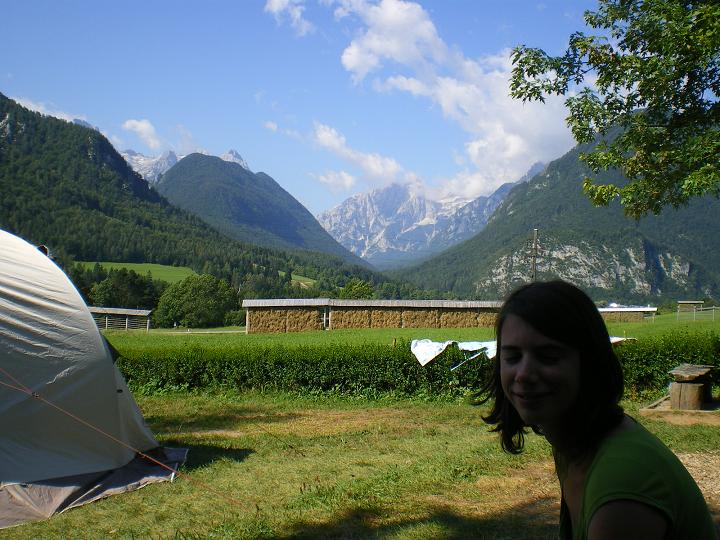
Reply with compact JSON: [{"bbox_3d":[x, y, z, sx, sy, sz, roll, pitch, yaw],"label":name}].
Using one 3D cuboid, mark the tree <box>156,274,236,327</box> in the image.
[{"bbox_3d":[-33.300,6.377,160.000,16.200,10.900,14.500,2,-3,-12],"label":"tree"}]

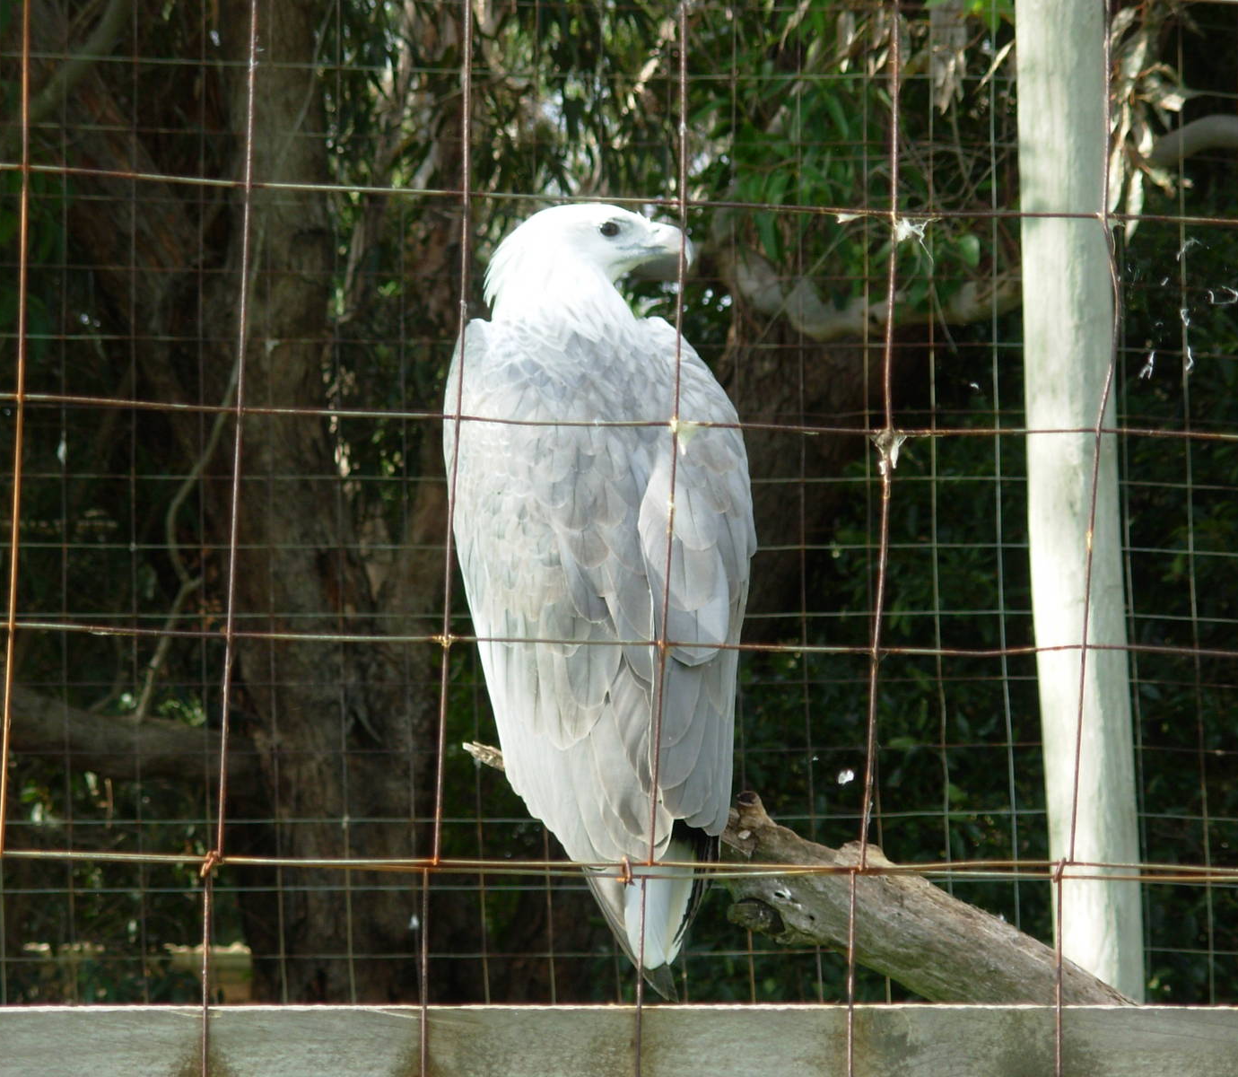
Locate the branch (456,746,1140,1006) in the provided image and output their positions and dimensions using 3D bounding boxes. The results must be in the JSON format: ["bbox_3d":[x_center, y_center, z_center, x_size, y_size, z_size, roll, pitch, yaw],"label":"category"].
[{"bbox_3d":[0.165,0.305,5.600,0.670,0.135,0.180,25,-2,0],"label":"branch"}]

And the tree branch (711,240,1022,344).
[{"bbox_3d":[0.343,-0.341,8.800,0.450,0.150,0.180,0,-2,0],"label":"tree branch"}]

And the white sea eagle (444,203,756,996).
[{"bbox_3d":[-0.016,0.054,5.600,0.265,0.690,0.300,1,-2,-13],"label":"white sea eagle"}]

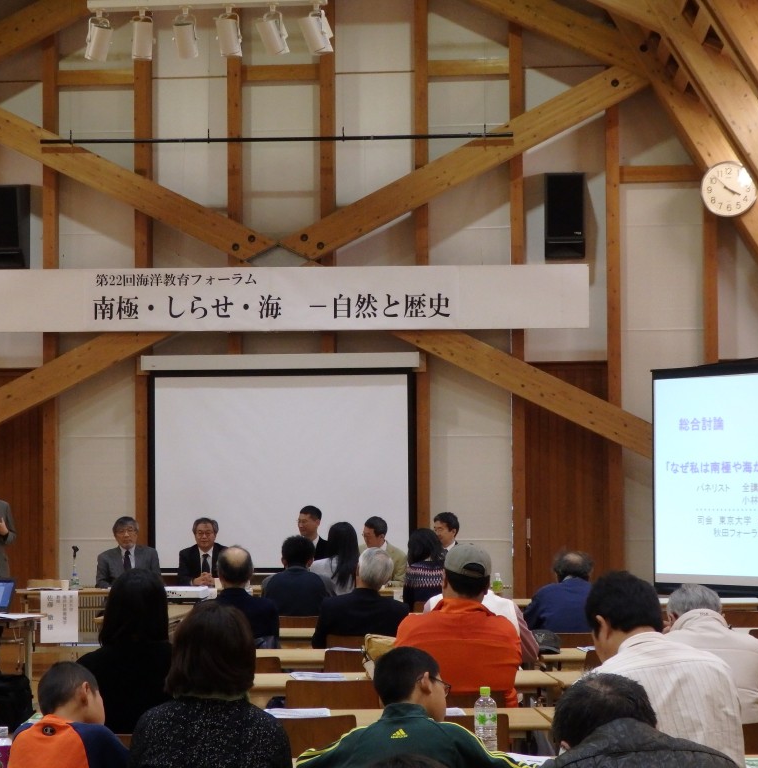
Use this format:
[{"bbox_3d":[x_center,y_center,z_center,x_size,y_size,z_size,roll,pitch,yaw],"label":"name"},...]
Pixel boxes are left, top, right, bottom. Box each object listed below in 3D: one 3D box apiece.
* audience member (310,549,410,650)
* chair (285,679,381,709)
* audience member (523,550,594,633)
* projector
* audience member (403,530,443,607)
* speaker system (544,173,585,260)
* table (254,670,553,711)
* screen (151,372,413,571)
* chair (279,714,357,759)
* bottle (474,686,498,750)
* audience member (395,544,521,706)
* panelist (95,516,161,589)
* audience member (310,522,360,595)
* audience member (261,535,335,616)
[{"bbox_3d":[-0.088,1.462,8.262,0.510,1.240,0.740,0,-4,2],"label":"audience member"},{"bbox_3d":[-0.165,1.530,6.270,0.420,0.790,0.500,-1,-3,3],"label":"chair"},{"bbox_3d":[1.040,1.480,8.620,0.520,1.180,0.750,0,-3,-2],"label":"audience member"},{"bbox_3d":[-1.280,1.430,10.750,0.310,0.075,0.250,0,-3,2],"label":"projector"},{"bbox_3d":[0.345,1.590,10.750,0.460,1.220,0.700,0,-3,2],"label":"audience member"},{"bbox_3d":[1.741,-1.568,14.950,0.370,0.800,0.410,-1,-3,4],"label":"speaker system"},{"bbox_3d":[-0.180,1.580,6.580,1.800,0.700,0.500,0,-3,-6],"label":"table"},{"bbox_3d":[-0.910,0.825,15.100,2.520,1.900,0.040,-1,-3,5],"label":"screen"},{"bbox_3d":[-0.278,1.501,5.376,0.420,0.790,0.480,0,-4,-2],"label":"chair"},{"bbox_3d":[0.313,1.000,4.700,0.066,0.222,0.066,0,-3,0],"label":"bottle"},{"bbox_3d":[0.310,1.260,6.250,0.520,1.270,0.720,0,-3,-3],"label":"audience member"},{"bbox_3d":[-1.941,1.663,12.311,0.520,1.280,0.720,0,-4,-3],"label":"panelist"},{"bbox_3d":[-0.250,1.532,10.461,0.440,1.260,0.740,0,-4,2],"label":"audience member"},{"bbox_3d":[-0.464,1.470,9.200,0.470,1.220,0.700,0,-3,-3],"label":"audience member"}]

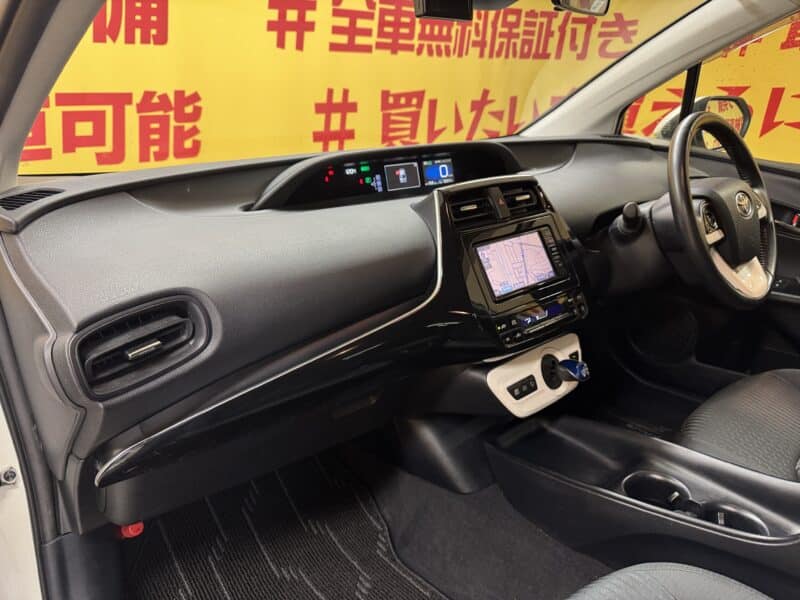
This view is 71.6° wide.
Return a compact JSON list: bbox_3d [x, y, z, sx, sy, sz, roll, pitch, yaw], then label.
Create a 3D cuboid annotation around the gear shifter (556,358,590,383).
[{"bbox_3d":[0.281,0.114,0.900,0.045,0.040,0.055,-16,24,-38],"label":"gear shifter"}]

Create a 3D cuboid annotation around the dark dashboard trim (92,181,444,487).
[{"bbox_3d":[-0.117,0.024,0.698,0.530,0.280,0.140,-16,24,-38],"label":"dark dashboard trim"}]

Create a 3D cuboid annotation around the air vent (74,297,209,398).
[{"bbox_3d":[-0.295,0.051,0.632,0.140,0.085,0.055,-20,10,-23],"label":"air vent"}]

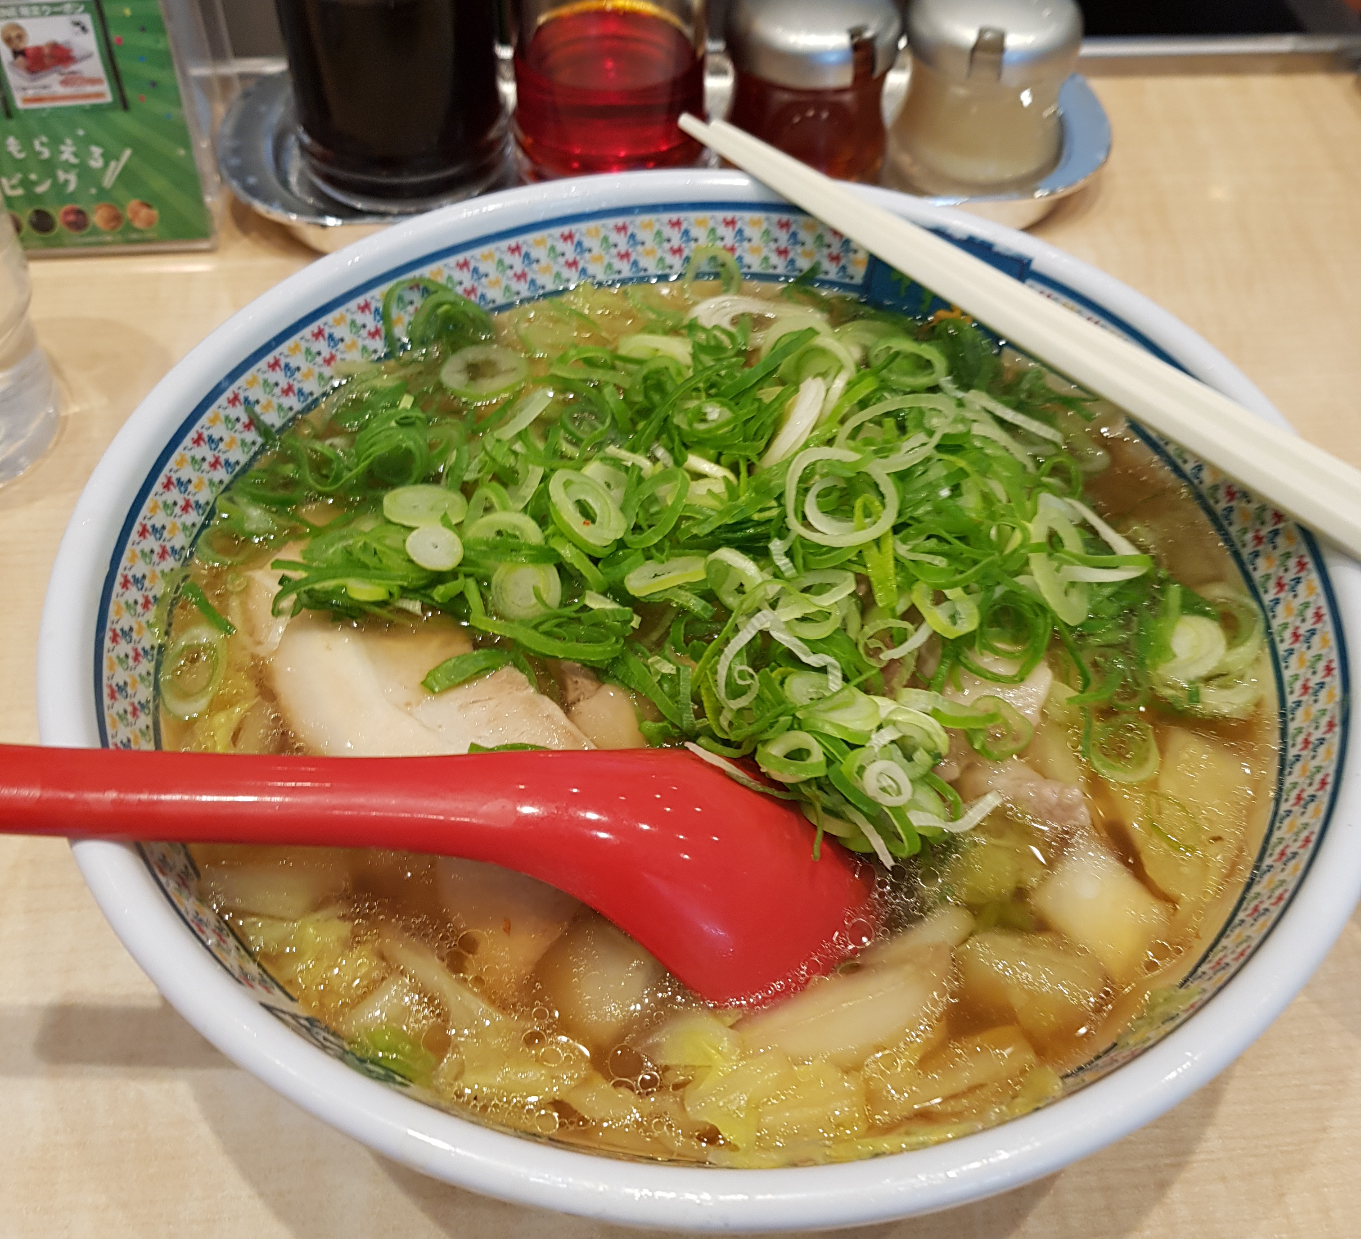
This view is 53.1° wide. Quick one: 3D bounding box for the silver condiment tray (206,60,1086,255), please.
[{"bbox_3d":[-0.003,-0.145,0.421,0.267,0.020,0.095,-3,50,-3],"label":"silver condiment tray"}]

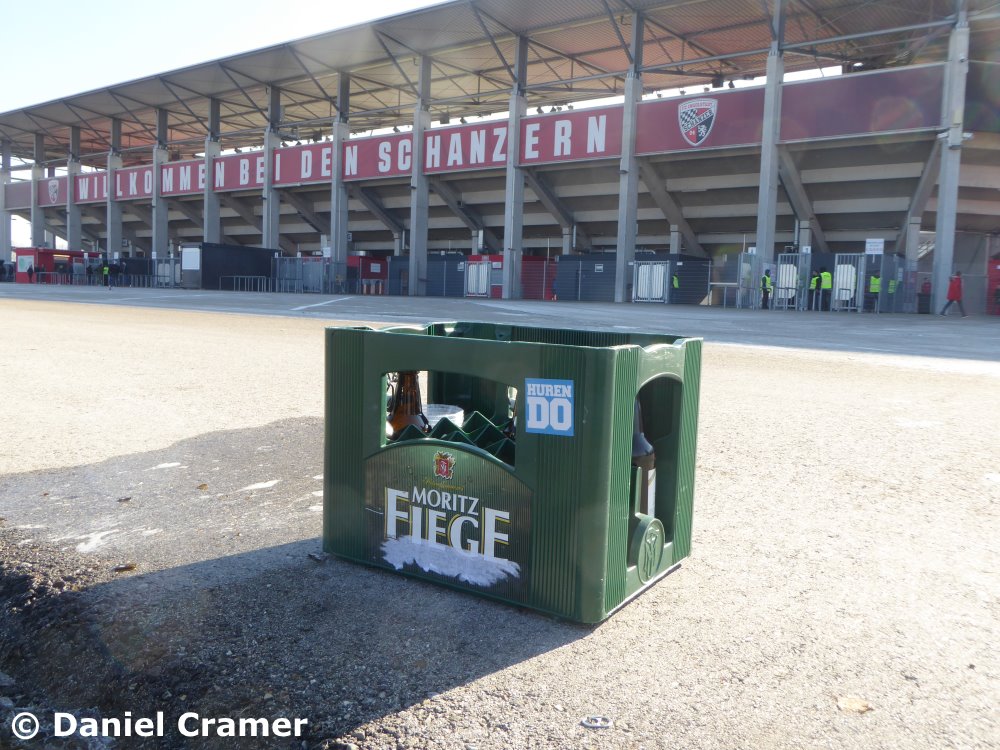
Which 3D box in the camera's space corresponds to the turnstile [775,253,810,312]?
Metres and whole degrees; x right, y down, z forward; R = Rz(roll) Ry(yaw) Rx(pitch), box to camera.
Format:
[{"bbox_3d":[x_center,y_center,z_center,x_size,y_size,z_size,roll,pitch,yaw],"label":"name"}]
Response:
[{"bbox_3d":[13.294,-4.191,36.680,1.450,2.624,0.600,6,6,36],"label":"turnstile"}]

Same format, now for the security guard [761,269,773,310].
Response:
[{"bbox_3d":[11.795,-3.784,35.800,0.360,1.770,0.520,4,6,22],"label":"security guard"}]

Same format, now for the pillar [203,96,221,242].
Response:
[{"bbox_3d":[-24.237,-15.190,68.331,0.600,15.915,1.100,6,6,36],"label":"pillar"}]

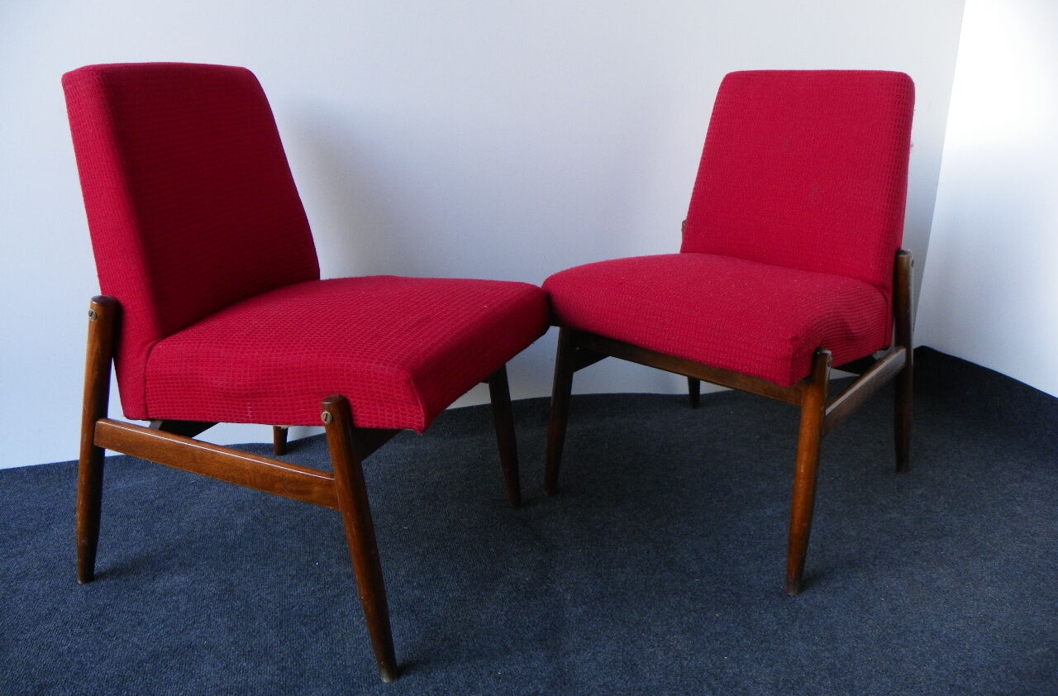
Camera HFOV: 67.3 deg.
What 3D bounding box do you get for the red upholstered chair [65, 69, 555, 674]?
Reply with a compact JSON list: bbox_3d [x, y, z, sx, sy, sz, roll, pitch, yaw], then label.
[{"bbox_3d":[-0.339,-0.028,1.267,0.633,0.786,0.513,8,20,20],"label":"red upholstered chair"}]

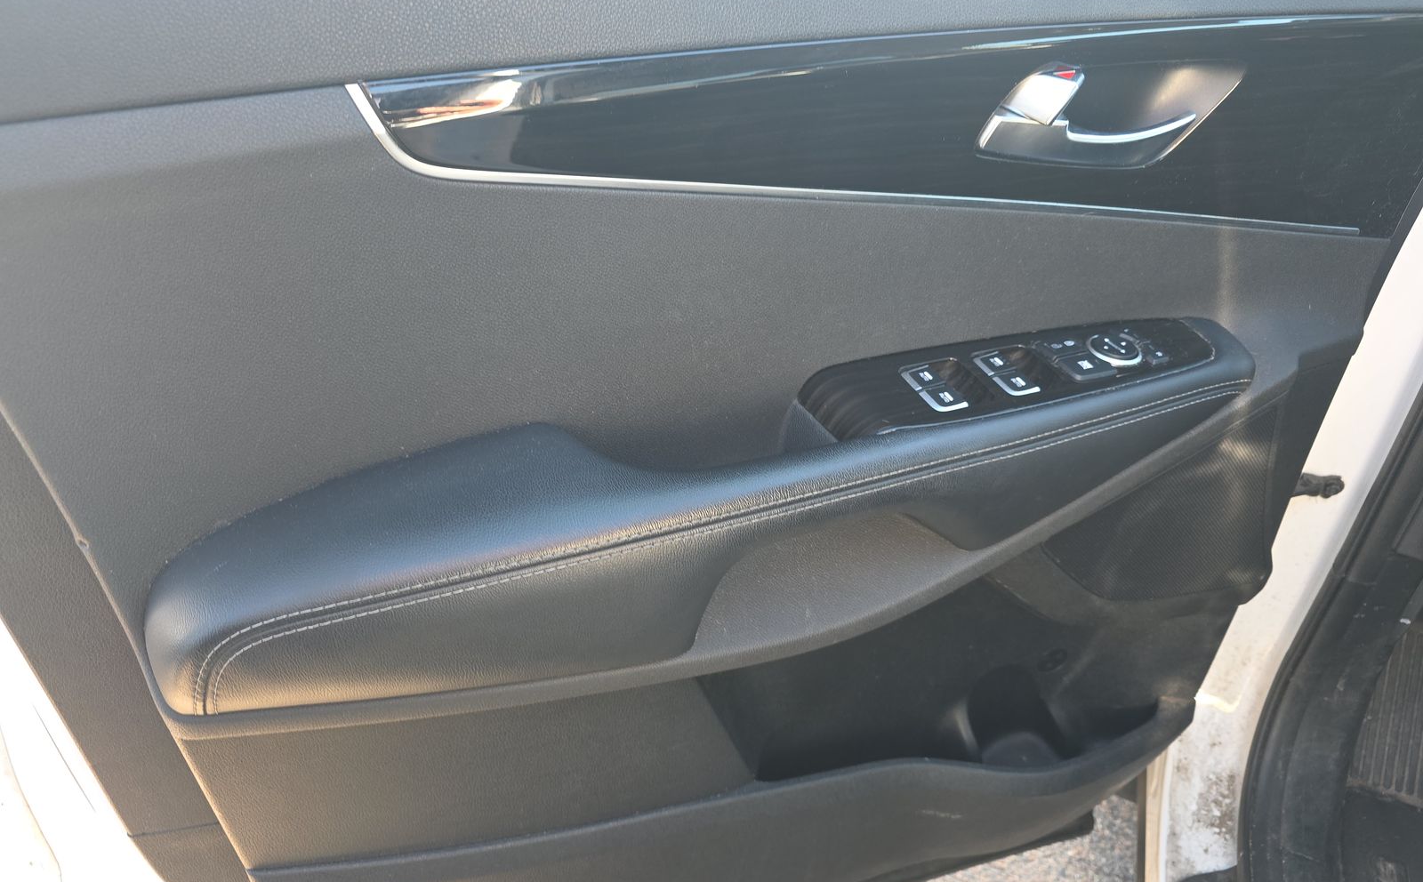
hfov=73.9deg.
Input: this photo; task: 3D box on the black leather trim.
[{"bbox_3d":[0.047,0.026,0.535,0.632,0.088,0.117,-11,33,-19],"label":"black leather trim"}]

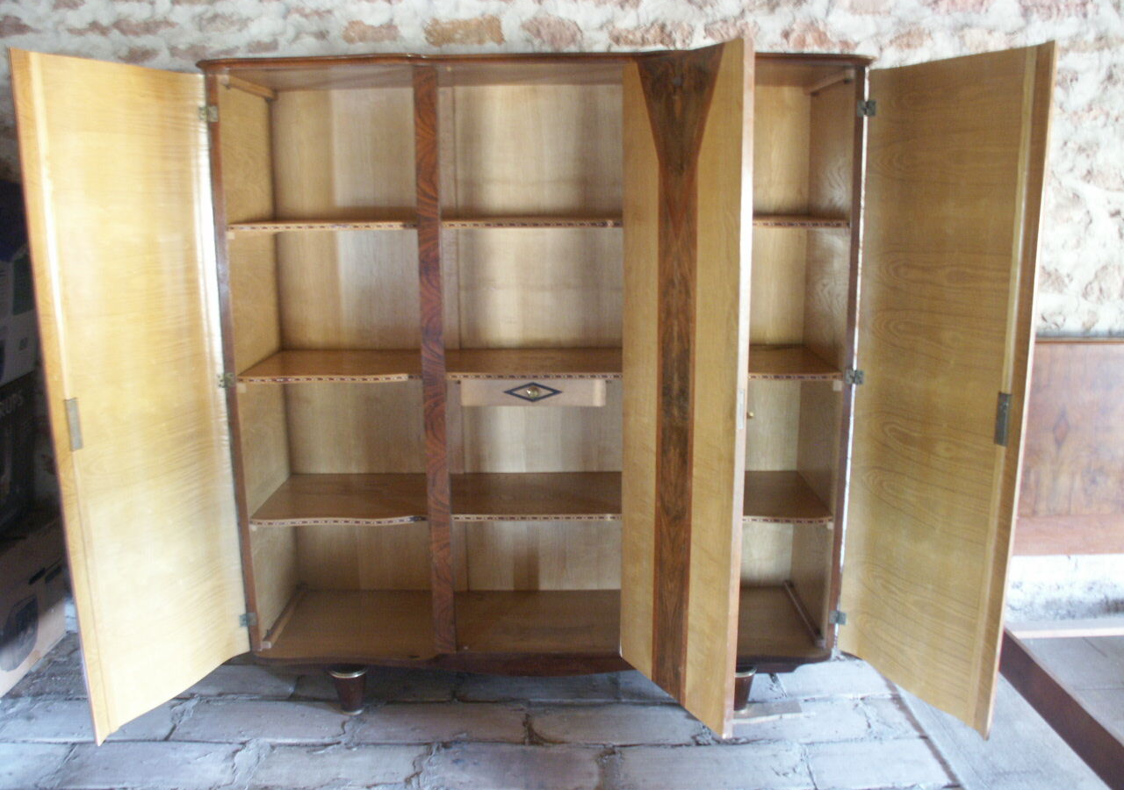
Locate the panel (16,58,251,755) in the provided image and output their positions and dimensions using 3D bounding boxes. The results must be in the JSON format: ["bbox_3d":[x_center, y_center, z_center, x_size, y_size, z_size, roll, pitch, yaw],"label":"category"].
[{"bbox_3d":[-1.030,0.018,2.274,0.059,1.612,0.511,6,14,26],"label":"panel"}]

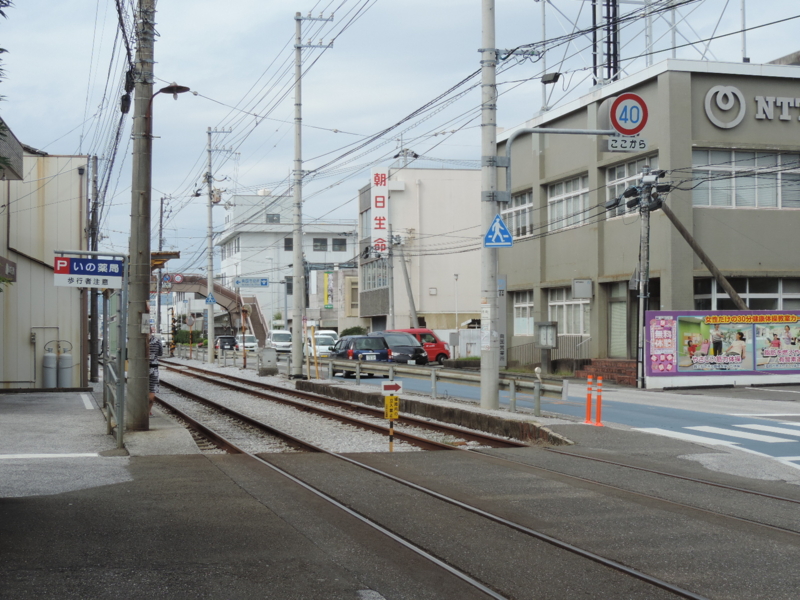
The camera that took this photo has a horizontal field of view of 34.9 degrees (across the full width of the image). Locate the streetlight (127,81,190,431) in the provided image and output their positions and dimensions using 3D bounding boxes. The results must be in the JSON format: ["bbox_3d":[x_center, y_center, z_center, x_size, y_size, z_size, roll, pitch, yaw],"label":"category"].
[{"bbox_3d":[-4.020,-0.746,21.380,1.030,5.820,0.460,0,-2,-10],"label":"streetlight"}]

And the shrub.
[{"bbox_3d":[-2.800,2.705,77.955,1.700,2.000,1.500,0,-2,13],"label":"shrub"}]

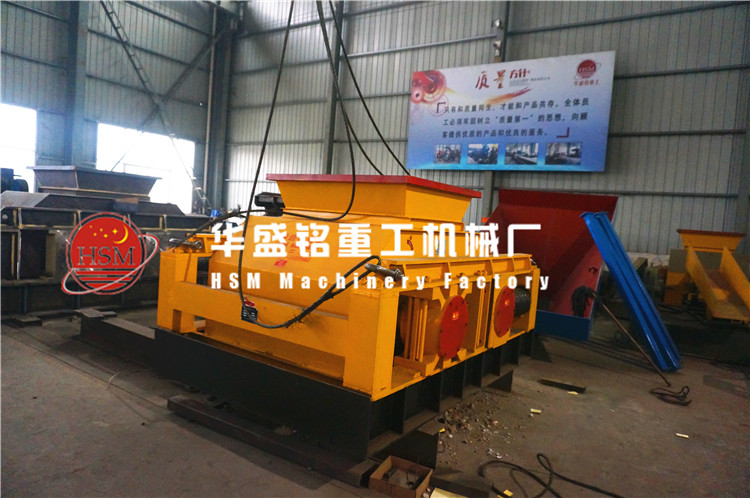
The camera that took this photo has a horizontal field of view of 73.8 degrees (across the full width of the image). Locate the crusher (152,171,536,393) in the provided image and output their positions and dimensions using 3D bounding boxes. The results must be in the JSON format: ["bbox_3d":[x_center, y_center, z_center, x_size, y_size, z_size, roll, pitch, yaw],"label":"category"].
[{"bbox_3d":[-0.057,0.072,4.458,2.209,1.296,2.659,7,5,36],"label":"crusher"}]

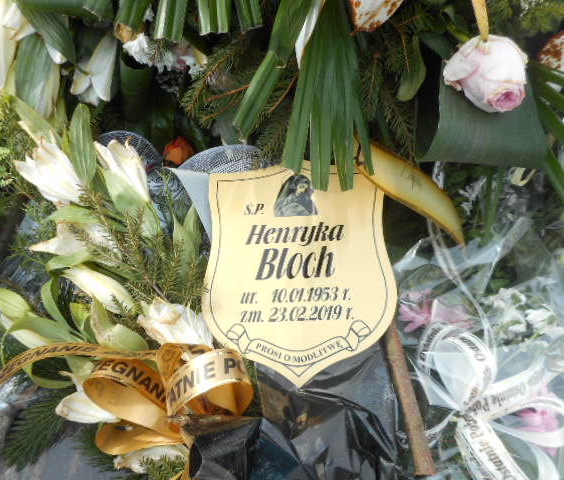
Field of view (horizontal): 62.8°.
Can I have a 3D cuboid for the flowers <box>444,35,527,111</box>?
[{"bbox_3d":[0.198,-0.162,0.450,0.080,0.075,0.070,-11,48,-10],"label":"flowers"}]

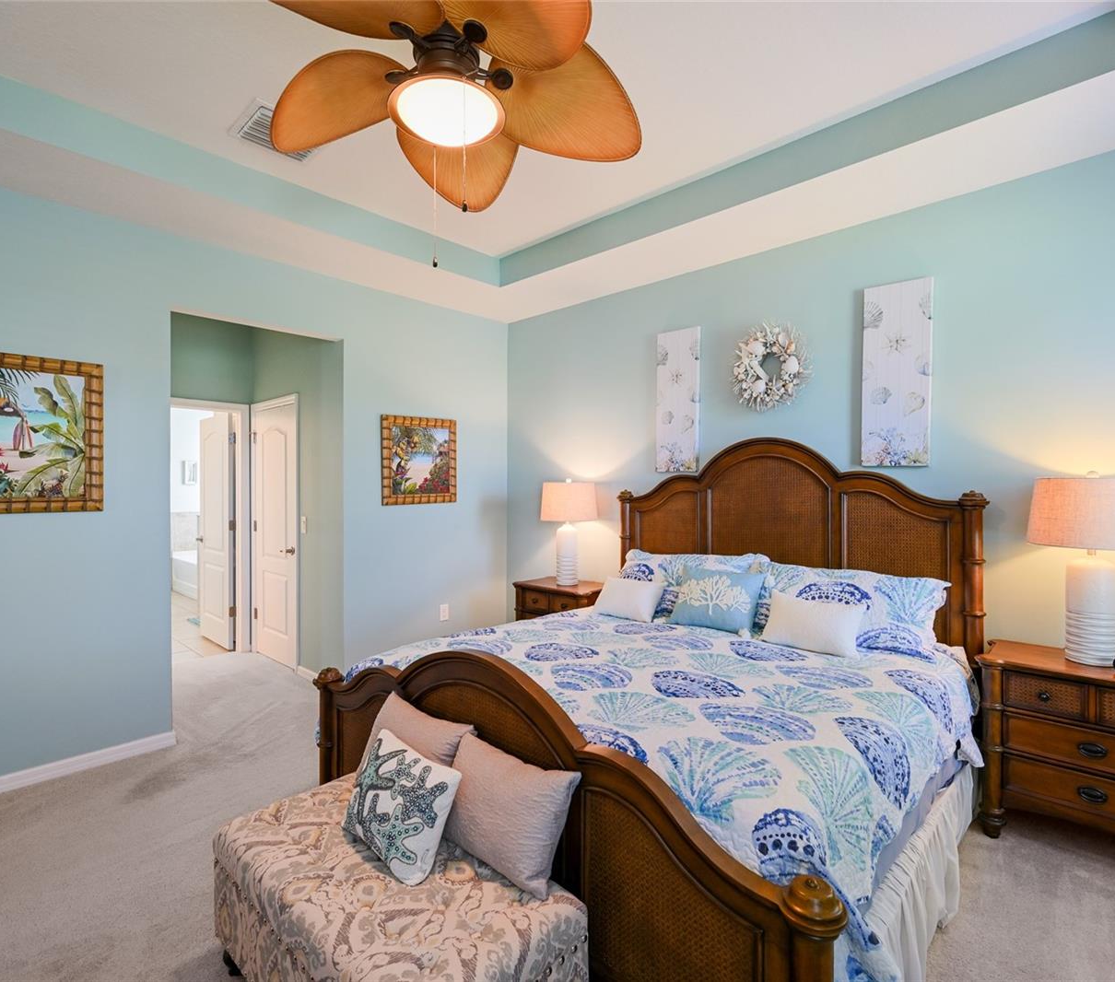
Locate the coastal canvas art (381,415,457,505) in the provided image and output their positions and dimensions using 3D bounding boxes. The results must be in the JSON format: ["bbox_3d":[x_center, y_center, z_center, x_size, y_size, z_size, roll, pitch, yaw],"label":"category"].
[{"bbox_3d":[-1.017,-0.224,4.261,0.030,0.635,0.640,1,1,43],"label":"coastal canvas art"}]

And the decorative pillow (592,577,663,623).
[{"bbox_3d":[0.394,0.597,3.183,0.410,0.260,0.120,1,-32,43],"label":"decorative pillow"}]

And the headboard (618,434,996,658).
[{"bbox_3d":[1.181,0.535,3.288,2.080,1.677,0.110,1,1,43],"label":"headboard"}]

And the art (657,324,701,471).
[{"bbox_3d":[0.785,-0.581,3.747,0.303,0.914,0.032,1,1,43],"label":"art"}]

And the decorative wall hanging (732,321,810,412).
[{"bbox_3d":[1.223,-0.718,3.301,0.460,0.500,0.090,1,1,43],"label":"decorative wall hanging"}]

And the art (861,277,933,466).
[{"bbox_3d":[1.710,-0.579,2.886,0.305,0.920,0.035,1,1,43],"label":"art"}]

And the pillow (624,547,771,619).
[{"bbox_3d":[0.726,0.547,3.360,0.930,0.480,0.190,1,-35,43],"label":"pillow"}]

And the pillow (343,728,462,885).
[{"bbox_3d":[-0.432,0.852,1.602,0.375,0.320,0.120,0,-28,40],"label":"pillow"}]

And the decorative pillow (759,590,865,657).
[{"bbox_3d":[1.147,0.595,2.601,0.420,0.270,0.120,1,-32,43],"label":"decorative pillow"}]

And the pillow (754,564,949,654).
[{"bbox_3d":[1.385,0.542,2.830,0.880,0.400,0.170,1,-31,43],"label":"pillow"}]

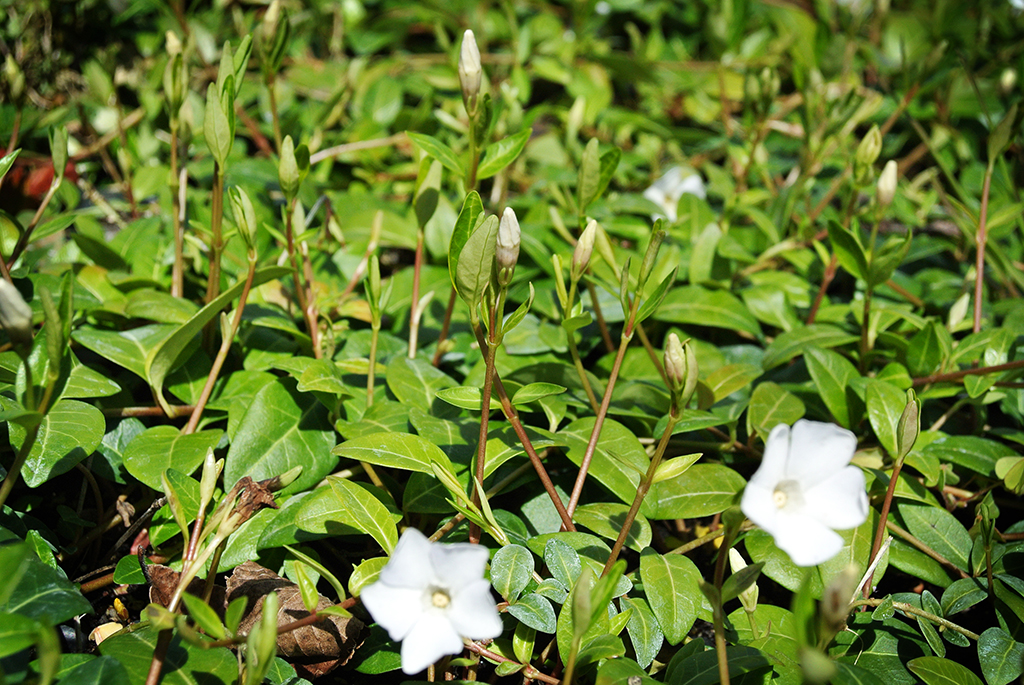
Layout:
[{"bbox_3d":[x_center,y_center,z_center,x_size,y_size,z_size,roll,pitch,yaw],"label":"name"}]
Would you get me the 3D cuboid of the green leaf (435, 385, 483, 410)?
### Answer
[{"bbox_3d":[-0.011,0.013,0.505,0.017,0.003,0.007,6,31,10],"label":"green leaf"}]

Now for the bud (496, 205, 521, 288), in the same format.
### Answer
[{"bbox_3d":[-0.001,-0.023,0.500,0.006,0.019,0.006,1,13,0],"label":"bud"}]

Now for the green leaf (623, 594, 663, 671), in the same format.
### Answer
[{"bbox_3d":[0.027,0.060,0.435,0.007,0.003,0.018,-14,51,-4],"label":"green leaf"}]

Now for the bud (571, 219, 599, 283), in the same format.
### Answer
[{"bbox_3d":[0.018,-0.023,0.530,0.005,0.017,0.005,17,14,0],"label":"bud"}]

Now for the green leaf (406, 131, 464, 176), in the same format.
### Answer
[{"bbox_3d":[-0.020,-0.050,0.560,0.020,0.004,0.008,38,44,9],"label":"green leaf"}]

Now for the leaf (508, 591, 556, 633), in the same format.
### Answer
[{"bbox_3d":[0.004,0.057,0.440,0.012,0.003,0.008,26,49,30],"label":"leaf"}]

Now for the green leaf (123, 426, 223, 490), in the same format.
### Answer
[{"bbox_3d":[-0.089,0.031,0.555,0.025,0.005,0.026,7,37,5],"label":"green leaf"}]

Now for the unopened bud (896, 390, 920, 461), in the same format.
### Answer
[{"bbox_3d":[0.088,0.018,0.470,0.005,0.016,0.005,10,17,0],"label":"unopened bud"}]

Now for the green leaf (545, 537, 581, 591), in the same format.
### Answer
[{"bbox_3d":[0.011,0.050,0.470,0.008,0.003,0.013,-17,62,-11],"label":"green leaf"}]

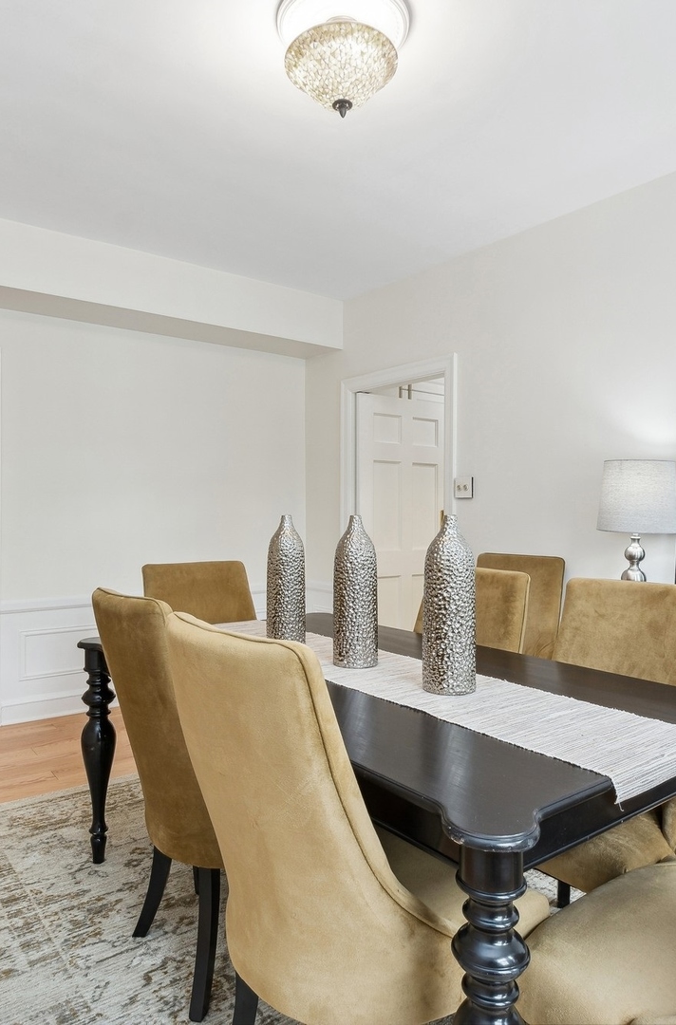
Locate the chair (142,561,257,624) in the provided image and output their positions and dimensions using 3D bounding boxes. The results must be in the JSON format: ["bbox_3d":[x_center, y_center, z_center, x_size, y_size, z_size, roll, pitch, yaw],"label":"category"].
[{"bbox_3d":[-0.463,0.709,2.483,0.480,1.000,0.620,0,0,-40],"label":"chair"}]

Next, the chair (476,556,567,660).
[{"bbox_3d":[0.687,0.712,2.991,0.650,0.990,0.510,0,0,-36],"label":"chair"}]

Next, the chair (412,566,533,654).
[{"bbox_3d":[0.342,0.698,2.334,0.650,0.995,0.510,0,0,-36],"label":"chair"}]

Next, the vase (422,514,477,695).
[{"bbox_3d":[0.293,0.231,1.691,0.140,0.443,0.140,0,0,0],"label":"vase"}]

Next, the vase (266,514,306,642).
[{"bbox_3d":[-0.186,0.226,2.271,0.138,0.443,0.138,0,0,0],"label":"vase"}]

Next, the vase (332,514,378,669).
[{"bbox_3d":[0.051,0.224,1.860,0.131,0.432,0.131,0,0,0],"label":"vase"}]

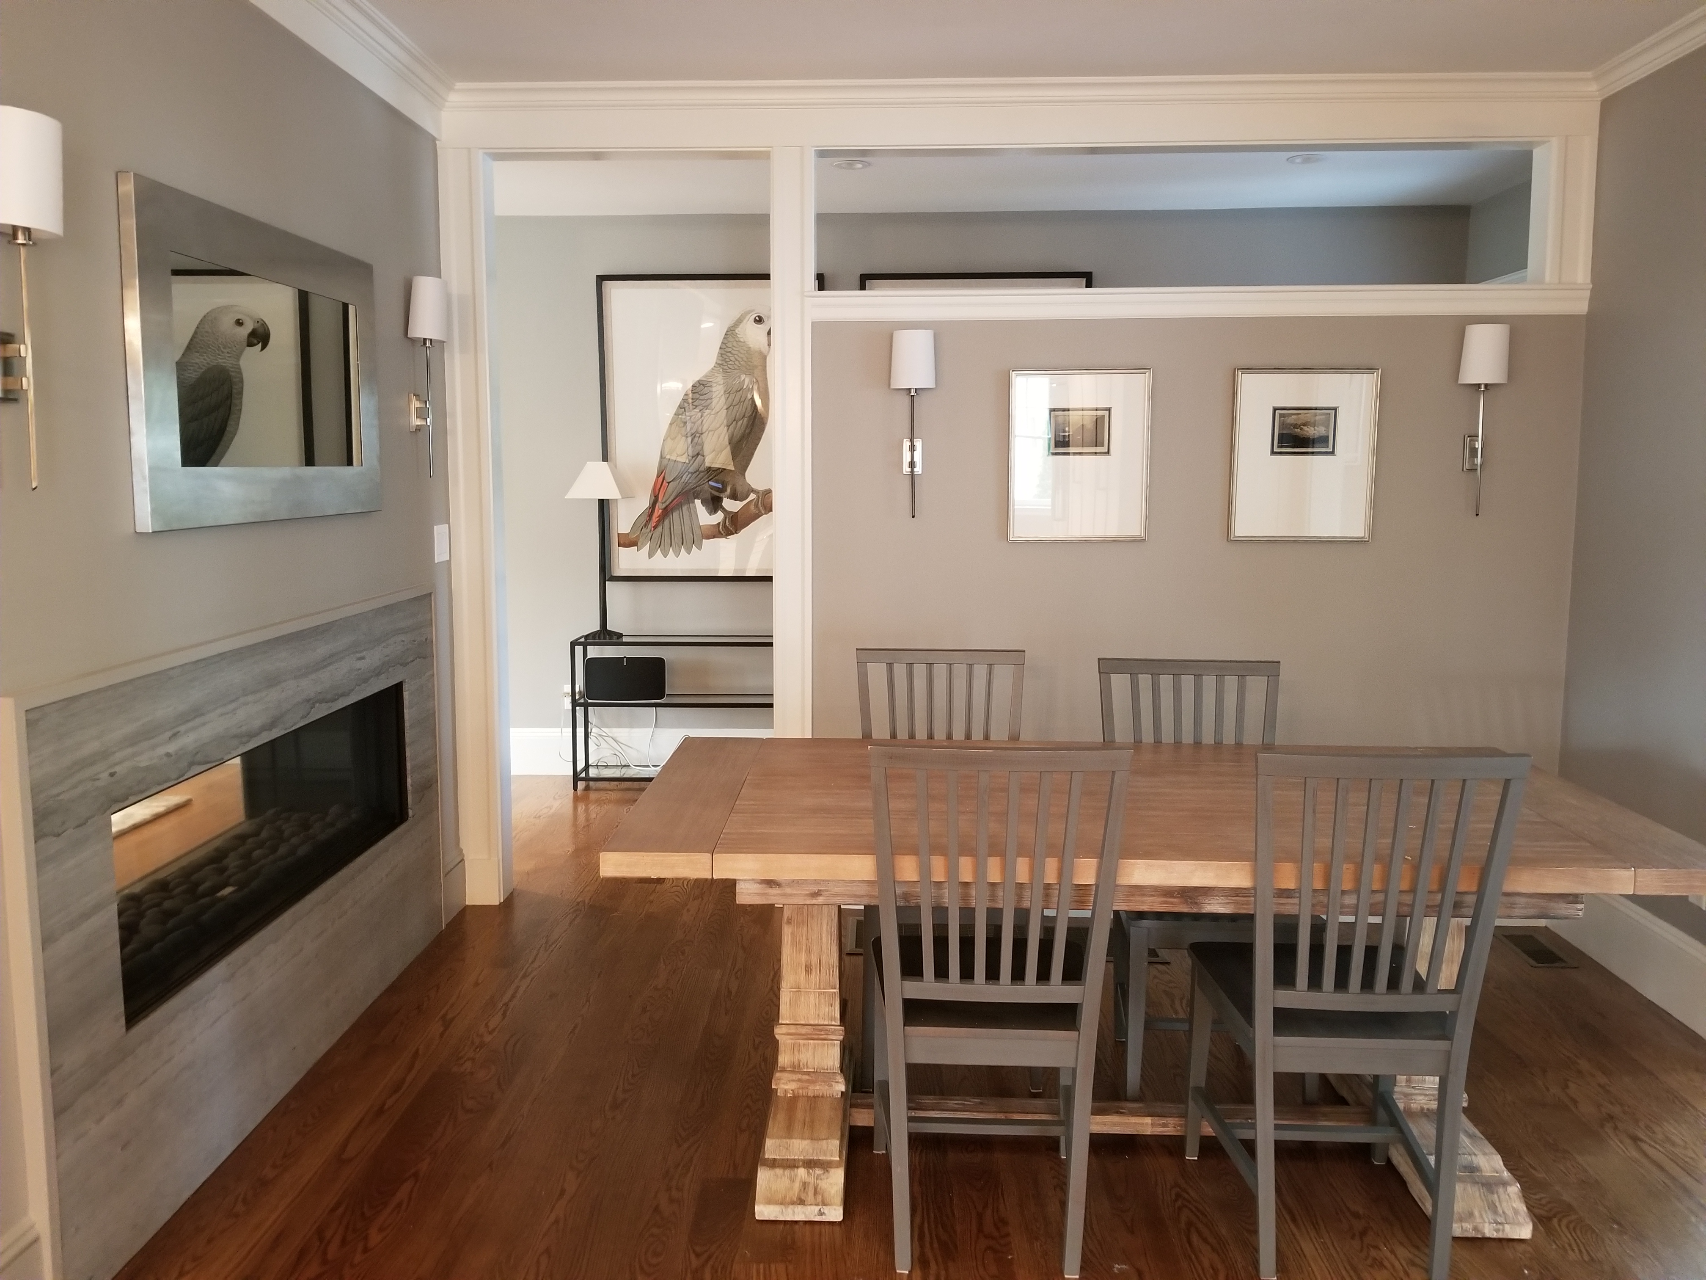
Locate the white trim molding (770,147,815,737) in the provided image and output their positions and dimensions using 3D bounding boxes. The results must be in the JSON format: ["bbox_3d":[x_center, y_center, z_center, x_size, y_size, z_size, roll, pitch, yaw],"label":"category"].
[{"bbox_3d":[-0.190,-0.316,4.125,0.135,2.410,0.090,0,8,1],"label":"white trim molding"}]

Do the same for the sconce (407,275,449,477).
[{"bbox_3d":[-1.254,-0.775,3.798,0.107,0.575,0.140,0,8,1],"label":"sconce"}]

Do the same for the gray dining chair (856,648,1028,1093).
[{"bbox_3d":[0.226,0.540,3.144,0.450,0.972,0.520,0,8,3],"label":"gray dining chair"}]

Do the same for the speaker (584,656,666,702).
[{"bbox_3d":[-1.024,0.171,5.790,0.364,0.203,0.154,0,8,1],"label":"speaker"}]

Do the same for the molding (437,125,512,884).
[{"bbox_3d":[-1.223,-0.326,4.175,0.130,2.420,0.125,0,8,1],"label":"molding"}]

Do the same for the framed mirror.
[{"bbox_3d":[-1.312,-0.600,2.914,0.035,0.655,1.100,0,8,1],"label":"framed mirror"}]

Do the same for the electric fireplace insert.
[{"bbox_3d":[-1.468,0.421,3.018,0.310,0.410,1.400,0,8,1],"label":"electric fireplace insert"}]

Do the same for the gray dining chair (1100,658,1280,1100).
[{"bbox_3d":[0.822,0.559,2.990,0.450,0.972,0.520,1,8,4],"label":"gray dining chair"}]

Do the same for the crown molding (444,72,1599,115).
[{"bbox_3d":[0.482,-1.643,3.841,3.470,0.075,0.065,0,8,2],"label":"crown molding"}]

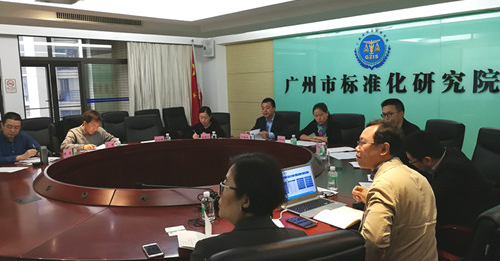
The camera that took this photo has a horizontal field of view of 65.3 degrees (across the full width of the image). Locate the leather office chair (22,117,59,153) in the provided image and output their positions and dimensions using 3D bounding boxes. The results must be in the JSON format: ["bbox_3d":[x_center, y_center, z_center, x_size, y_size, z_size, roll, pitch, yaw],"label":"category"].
[{"bbox_3d":[-2.994,0.366,5.748,0.620,1.080,0.660,-9,10,-44],"label":"leather office chair"}]

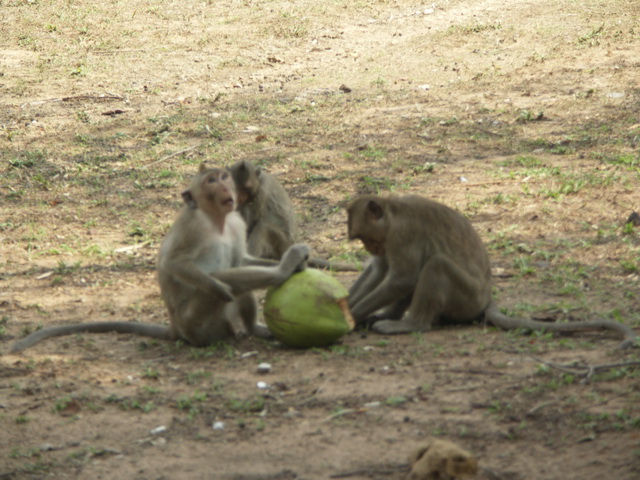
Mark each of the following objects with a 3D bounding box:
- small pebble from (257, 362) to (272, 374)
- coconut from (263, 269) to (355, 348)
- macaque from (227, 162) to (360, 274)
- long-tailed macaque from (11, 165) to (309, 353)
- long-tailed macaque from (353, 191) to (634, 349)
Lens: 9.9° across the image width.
[{"bbox_3d":[-0.123,0.281,8.202,0.033,0.019,0.028,0,8,0],"label":"small pebble"},{"bbox_3d":[-0.024,0.157,8.482,0.204,0.182,0.190,0,8,0],"label":"coconut"},{"bbox_3d":[-0.063,-0.067,9.677,0.299,0.272,0.226,7,11,39],"label":"macaque"},{"bbox_3d":[-0.332,0.037,8.510,0.611,0.410,0.456,4,9,24],"label":"long-tailed macaque"},{"bbox_3d":[0.396,0.062,8.657,0.662,0.318,0.375,0,8,0],"label":"long-tailed macaque"}]

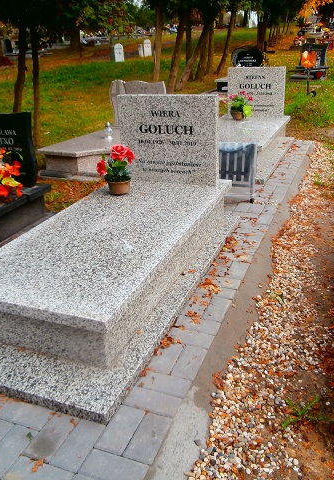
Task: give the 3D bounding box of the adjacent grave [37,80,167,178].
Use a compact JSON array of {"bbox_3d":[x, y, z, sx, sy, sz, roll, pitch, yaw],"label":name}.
[{"bbox_3d":[-0.592,-1.254,5.058,0.890,0.835,1.650,10,27,26],"label":"adjacent grave"}]

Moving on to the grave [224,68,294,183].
[{"bbox_3d":[0.798,-1.329,4.995,0.927,0.874,1.957,7,26,21],"label":"grave"}]

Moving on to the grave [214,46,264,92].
[{"bbox_3d":[1.874,-4.127,11.073,0.880,0.920,1.800,7,26,21],"label":"grave"}]

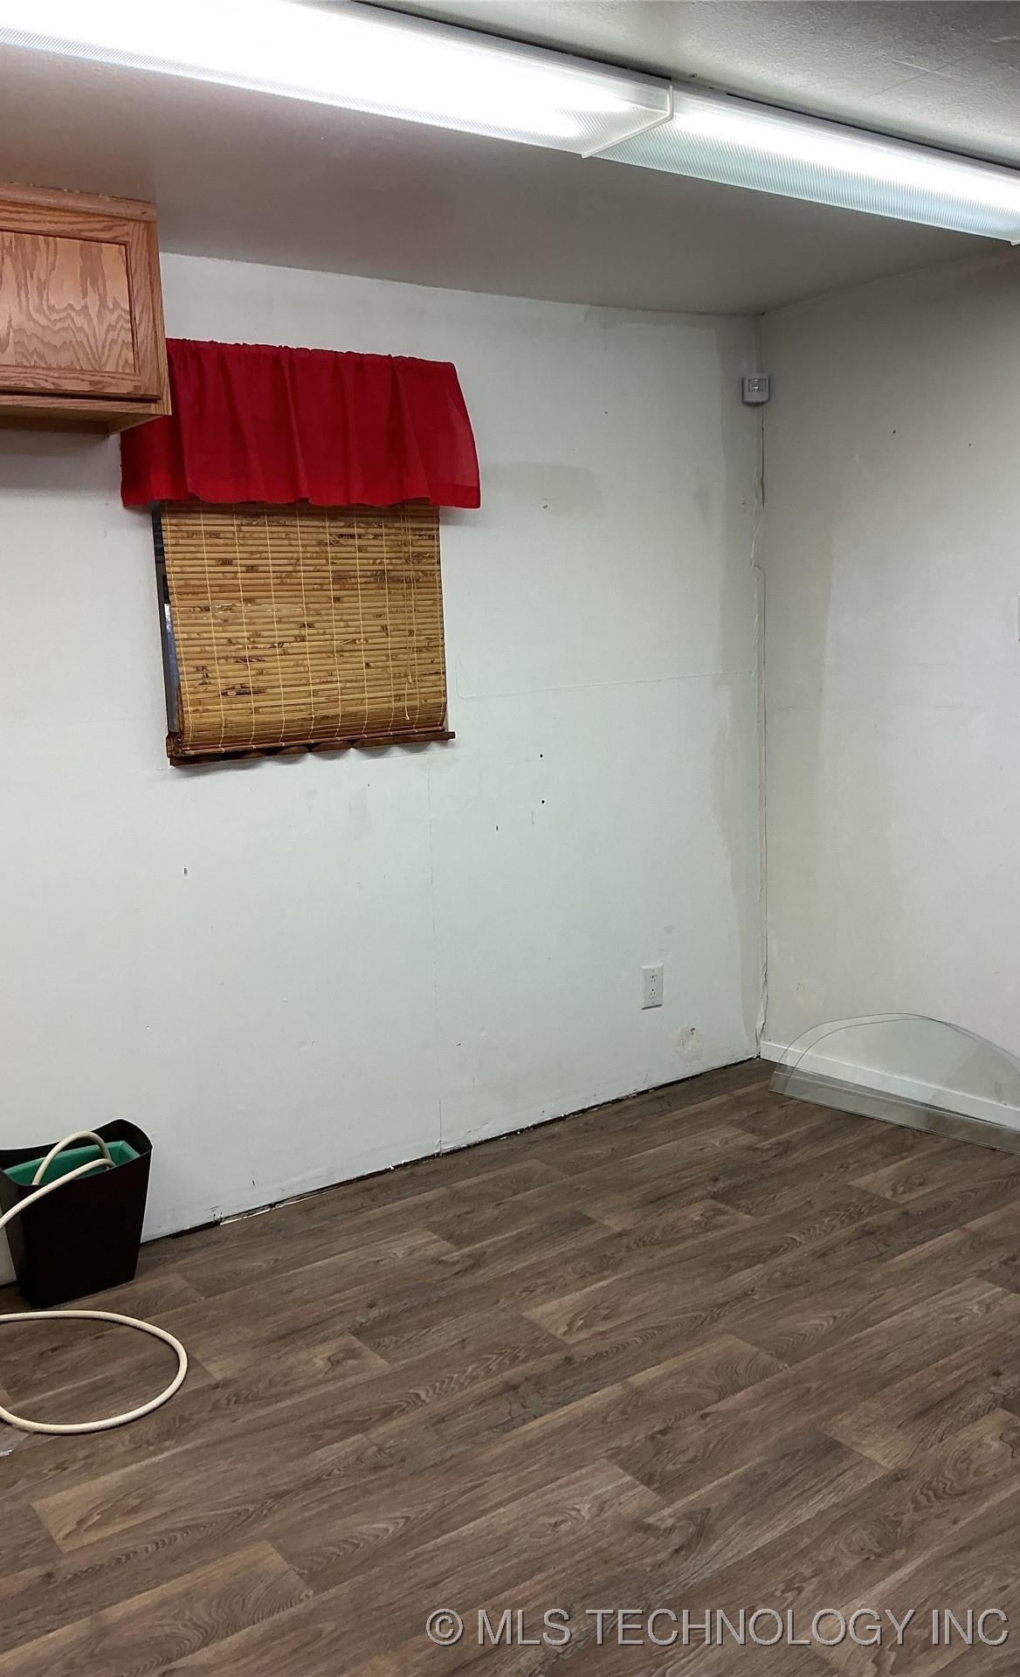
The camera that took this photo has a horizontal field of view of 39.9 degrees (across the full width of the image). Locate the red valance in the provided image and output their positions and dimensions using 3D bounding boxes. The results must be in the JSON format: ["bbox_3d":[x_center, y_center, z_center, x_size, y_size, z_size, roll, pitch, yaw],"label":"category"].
[{"bbox_3d":[-0.449,-0.933,3.220,0.890,0.350,0.085,-9,11,-34],"label":"red valance"}]

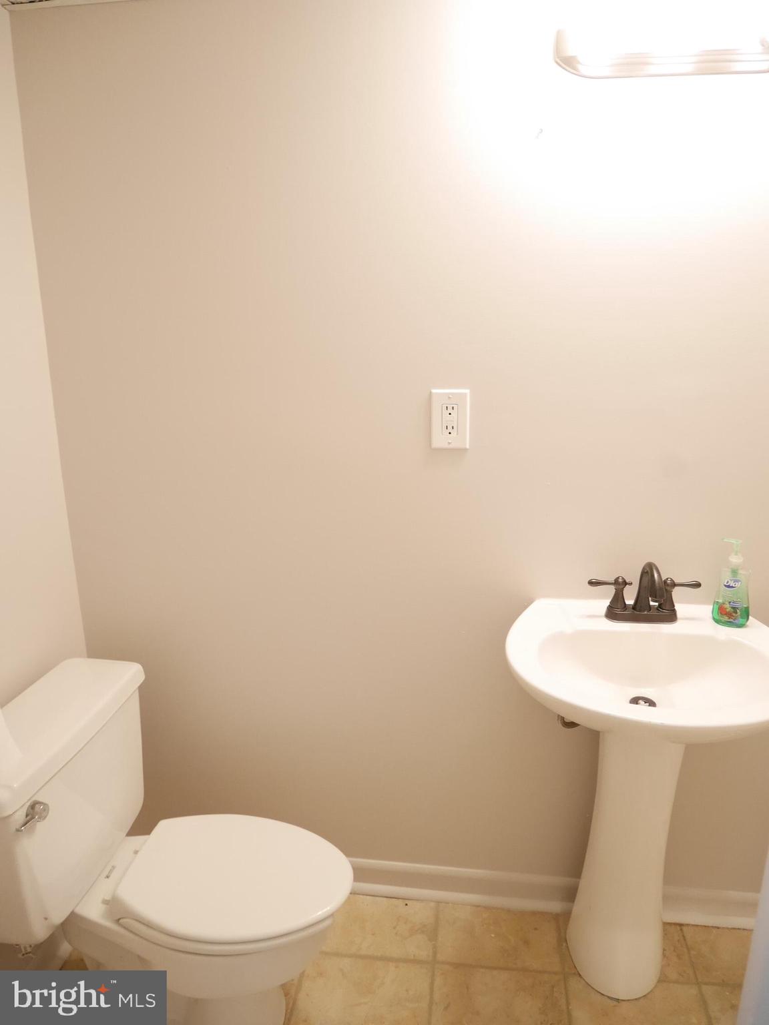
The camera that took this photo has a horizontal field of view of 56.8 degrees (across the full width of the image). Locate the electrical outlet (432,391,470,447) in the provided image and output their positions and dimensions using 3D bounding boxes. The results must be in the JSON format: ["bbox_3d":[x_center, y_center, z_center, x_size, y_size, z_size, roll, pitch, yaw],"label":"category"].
[{"bbox_3d":[0.141,-0.199,1.518,0.080,0.125,0.008,1,14,7],"label":"electrical outlet"}]

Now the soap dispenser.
[{"bbox_3d":[0.707,0.140,1.435,0.071,0.178,0.048,13,19,42],"label":"soap dispenser"}]

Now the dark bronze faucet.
[{"bbox_3d":[0.528,0.168,1.422,0.225,0.132,0.149,1,14,7],"label":"dark bronze faucet"}]

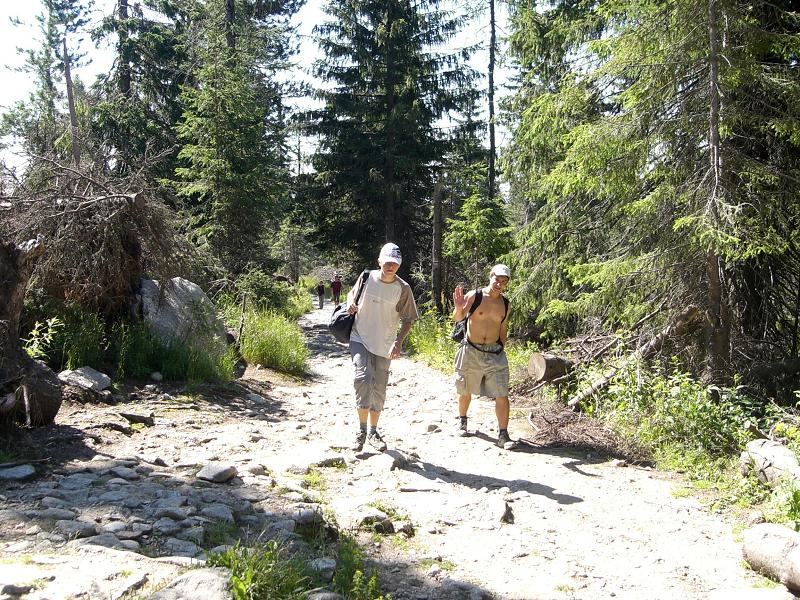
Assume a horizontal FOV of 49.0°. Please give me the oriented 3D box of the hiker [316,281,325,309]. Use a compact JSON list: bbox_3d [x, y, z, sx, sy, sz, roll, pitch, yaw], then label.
[{"bbox_3d":[-4.255,-0.268,47.000,0.470,1.500,0.400,0,0,-6],"label":"hiker"}]

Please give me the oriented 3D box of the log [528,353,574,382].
[{"bbox_3d":[2.076,0.900,11.800,0.850,0.390,0.390,0,0,-29],"label":"log"}]

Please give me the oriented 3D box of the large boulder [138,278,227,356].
[{"bbox_3d":[-3.368,0.333,13.600,1.400,1.320,1.200,0,0,-11],"label":"large boulder"}]

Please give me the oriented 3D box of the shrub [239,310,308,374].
[{"bbox_3d":[-1.959,0.658,13.600,1.100,1.000,1.000,0,0,0],"label":"shrub"}]

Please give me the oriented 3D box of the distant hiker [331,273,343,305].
[{"bbox_3d":[-3.543,-0.614,49.000,0.650,1.740,0.420,0,0,-6],"label":"distant hiker"}]

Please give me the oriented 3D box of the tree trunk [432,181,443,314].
[{"bbox_3d":[0.961,-1.294,22.500,0.270,3.600,0.270,0,0,0],"label":"tree trunk"}]

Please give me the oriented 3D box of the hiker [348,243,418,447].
[{"bbox_3d":[-0.148,0.403,7.450,0.610,1.760,0.500,0,0,-5],"label":"hiker"}]

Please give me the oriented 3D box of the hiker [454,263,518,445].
[{"bbox_3d":[0.779,0.512,8.100,0.590,1.680,0.520,0,0,-10],"label":"hiker"}]

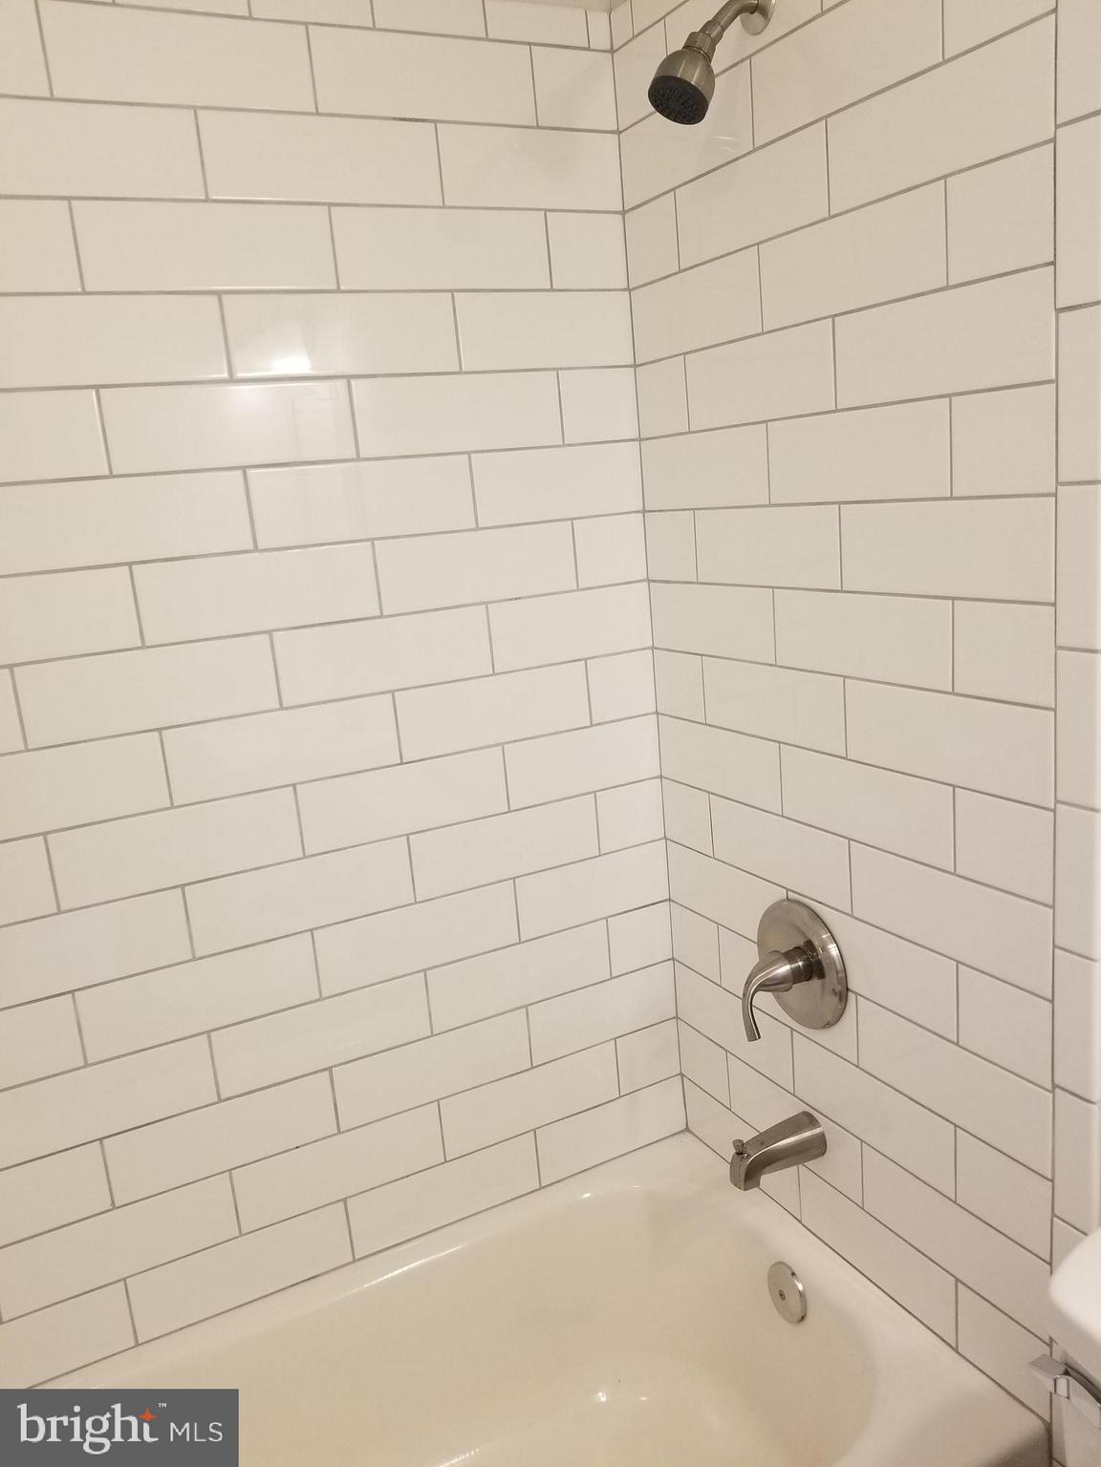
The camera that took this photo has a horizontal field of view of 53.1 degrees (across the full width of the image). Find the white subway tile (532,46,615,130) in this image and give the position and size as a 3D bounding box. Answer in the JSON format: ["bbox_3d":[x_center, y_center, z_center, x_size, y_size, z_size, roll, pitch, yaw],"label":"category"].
[{"bbox_3d":[0.033,-0.880,1.509,0.123,0.101,0.009,-11,14,-26],"label":"white subway tile"}]

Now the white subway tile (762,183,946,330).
[{"bbox_3d":[0.329,-0.521,1.221,0.009,0.101,0.292,-11,14,-26],"label":"white subway tile"}]

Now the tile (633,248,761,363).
[{"bbox_3d":[0.194,-0.569,1.482,0.010,0.101,0.295,-11,14,-26],"label":"tile"}]

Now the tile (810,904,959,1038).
[{"bbox_3d":[0.403,0.287,1.401,0.009,0.101,0.305,-11,13,-26],"label":"tile"}]

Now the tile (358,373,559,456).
[{"bbox_3d":[-0.121,-0.441,1.521,0.304,0.102,0.009,-11,13,-25],"label":"tile"}]

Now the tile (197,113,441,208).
[{"bbox_3d":[-0.280,-0.716,1.381,0.306,0.101,0.009,-11,14,-25],"label":"tile"}]

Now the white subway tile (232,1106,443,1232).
[{"bbox_3d":[-0.302,0.628,1.606,0.305,0.101,0.010,-11,14,-26],"label":"white subway tile"}]

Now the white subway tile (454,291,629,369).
[{"bbox_3d":[-0.004,-0.569,1.558,0.274,0.102,0.010,-11,14,-25],"label":"white subway tile"}]

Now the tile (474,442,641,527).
[{"bbox_3d":[0.013,-0.362,1.601,0.274,0.101,0.010,-11,14,-26],"label":"tile"}]

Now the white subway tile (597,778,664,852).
[{"bbox_3d":[0.128,0.129,1.739,0.124,0.101,0.009,-11,13,-25],"label":"white subway tile"}]

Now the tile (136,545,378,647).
[{"bbox_3d":[-0.375,-0.185,1.434,0.304,0.102,0.009,-11,13,-25],"label":"tile"}]

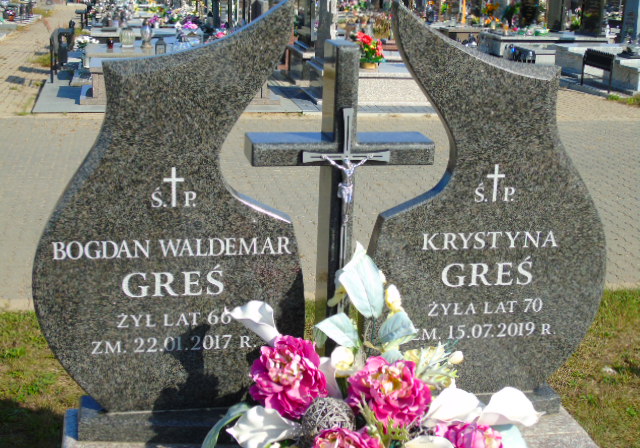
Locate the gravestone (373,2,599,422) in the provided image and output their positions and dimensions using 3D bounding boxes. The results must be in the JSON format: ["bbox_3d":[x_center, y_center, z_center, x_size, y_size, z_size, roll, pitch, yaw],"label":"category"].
[{"bbox_3d":[0.454,-0.017,2.709,0.685,1.140,0.115,-1,17,-11],"label":"gravestone"}]

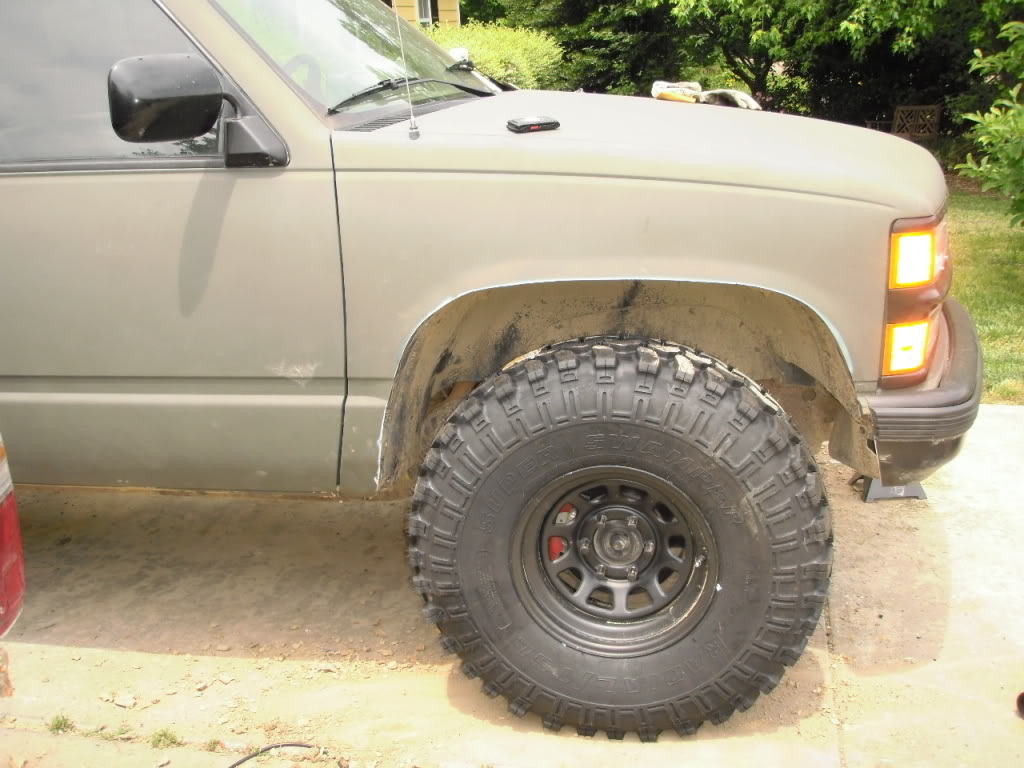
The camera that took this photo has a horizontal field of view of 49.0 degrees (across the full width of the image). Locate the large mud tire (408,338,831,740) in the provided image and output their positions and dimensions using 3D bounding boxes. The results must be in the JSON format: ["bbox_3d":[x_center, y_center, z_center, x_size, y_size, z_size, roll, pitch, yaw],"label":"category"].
[{"bbox_3d":[0.235,0.338,2.464,0.875,0.865,0.310,1,15,9],"label":"large mud tire"}]

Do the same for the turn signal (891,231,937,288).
[{"bbox_3d":[0.764,-0.237,2.137,0.090,0.110,0.040,-6,15,-15],"label":"turn signal"}]

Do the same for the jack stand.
[{"bbox_3d":[1.302,0.230,3.874,0.205,0.300,0.180,-2,14,-2],"label":"jack stand"}]

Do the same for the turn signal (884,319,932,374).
[{"bbox_3d":[0.761,-0.077,2.169,0.090,0.104,0.040,-6,15,-15],"label":"turn signal"}]

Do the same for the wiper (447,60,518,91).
[{"bbox_3d":[-0.077,-0.912,3.325,0.060,0.070,0.600,3,10,19],"label":"wiper"}]

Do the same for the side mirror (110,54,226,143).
[{"bbox_3d":[-0.646,-0.530,2.110,0.120,0.170,0.240,-1,15,2],"label":"side mirror"}]

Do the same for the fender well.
[{"bbox_3d":[0.230,-0.024,2.411,1.020,0.470,0.380,1,15,9],"label":"fender well"}]

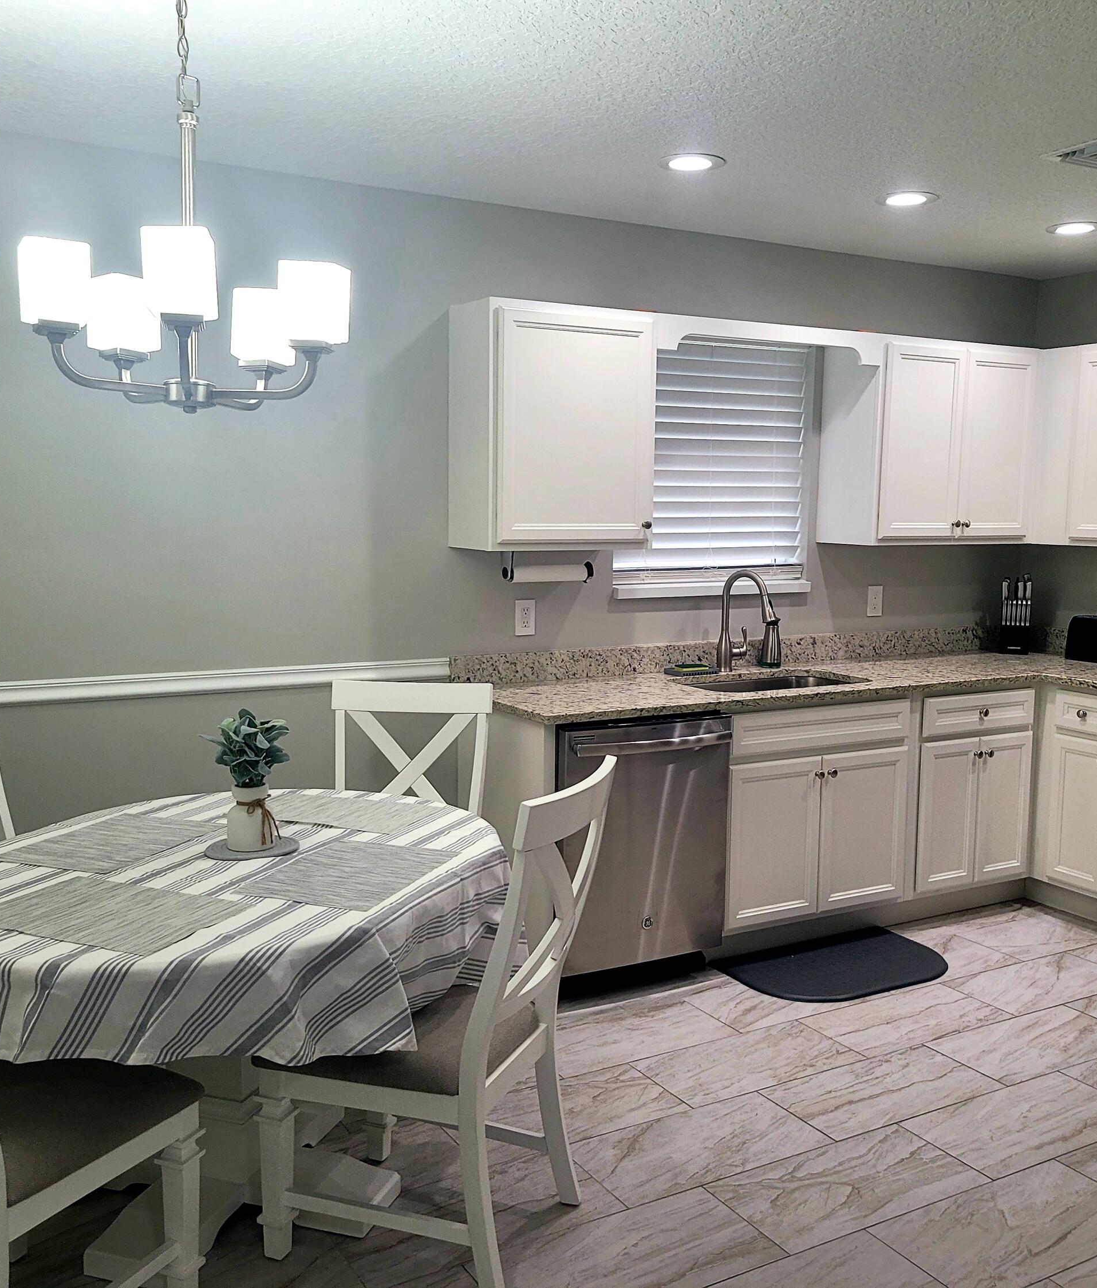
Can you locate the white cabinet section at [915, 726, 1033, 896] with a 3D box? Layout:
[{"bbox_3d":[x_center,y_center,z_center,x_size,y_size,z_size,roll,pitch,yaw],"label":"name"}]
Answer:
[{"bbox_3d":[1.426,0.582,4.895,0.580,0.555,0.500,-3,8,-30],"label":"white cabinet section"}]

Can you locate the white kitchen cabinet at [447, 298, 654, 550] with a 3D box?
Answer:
[{"bbox_3d":[0.015,-0.696,4.199,0.605,0.764,0.320,-3,8,-30],"label":"white kitchen cabinet"}]

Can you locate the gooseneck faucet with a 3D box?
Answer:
[{"bbox_3d":[0.738,-0.070,4.637,0.110,0.375,0.265,-4,8,-35],"label":"gooseneck faucet"}]

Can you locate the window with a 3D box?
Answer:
[{"bbox_3d":[0.610,-0.676,4.731,0.880,0.900,0.065,-3,7,-30],"label":"window"}]

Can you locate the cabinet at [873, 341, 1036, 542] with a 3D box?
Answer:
[{"bbox_3d":[1.486,-0.769,5.020,0.830,0.735,0.320,-3,7,-30],"label":"cabinet"}]

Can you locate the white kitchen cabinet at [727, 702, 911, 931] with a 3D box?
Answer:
[{"bbox_3d":[0.771,0.545,4.612,0.785,0.750,0.620,-3,8,-30],"label":"white kitchen cabinet"}]

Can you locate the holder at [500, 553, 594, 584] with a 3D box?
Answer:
[{"bbox_3d":[0.014,-0.262,4.252,0.335,0.113,0.070,-3,8,-30],"label":"holder"}]

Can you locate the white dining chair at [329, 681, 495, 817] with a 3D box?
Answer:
[{"bbox_3d":[-0.447,0.639,3.549,0.475,0.998,0.615,2,7,10],"label":"white dining chair"}]

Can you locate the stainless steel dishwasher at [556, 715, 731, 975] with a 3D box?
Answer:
[{"bbox_3d":[0.165,0.599,4.215,0.605,0.790,0.600,-3,7,-30],"label":"stainless steel dishwasher"}]

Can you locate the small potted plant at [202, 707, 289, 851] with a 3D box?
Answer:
[{"bbox_3d":[-0.664,0.297,2.858,0.180,0.300,0.175,-3,7,-30],"label":"small potted plant"}]

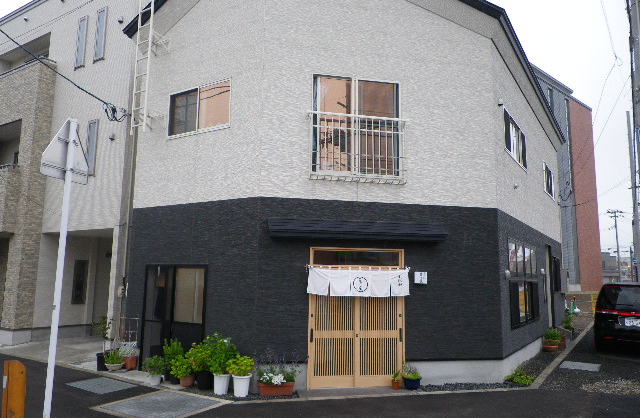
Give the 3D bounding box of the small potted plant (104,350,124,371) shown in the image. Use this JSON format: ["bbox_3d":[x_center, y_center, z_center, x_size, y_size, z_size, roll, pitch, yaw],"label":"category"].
[{"bbox_3d":[-3.836,2.824,9.702,0.350,0.373,0.350,4,-8,-21],"label":"small potted plant"}]

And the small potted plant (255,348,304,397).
[{"bbox_3d":[-0.614,2.503,7.943,0.727,0.676,0.320,3,-8,-12],"label":"small potted plant"}]

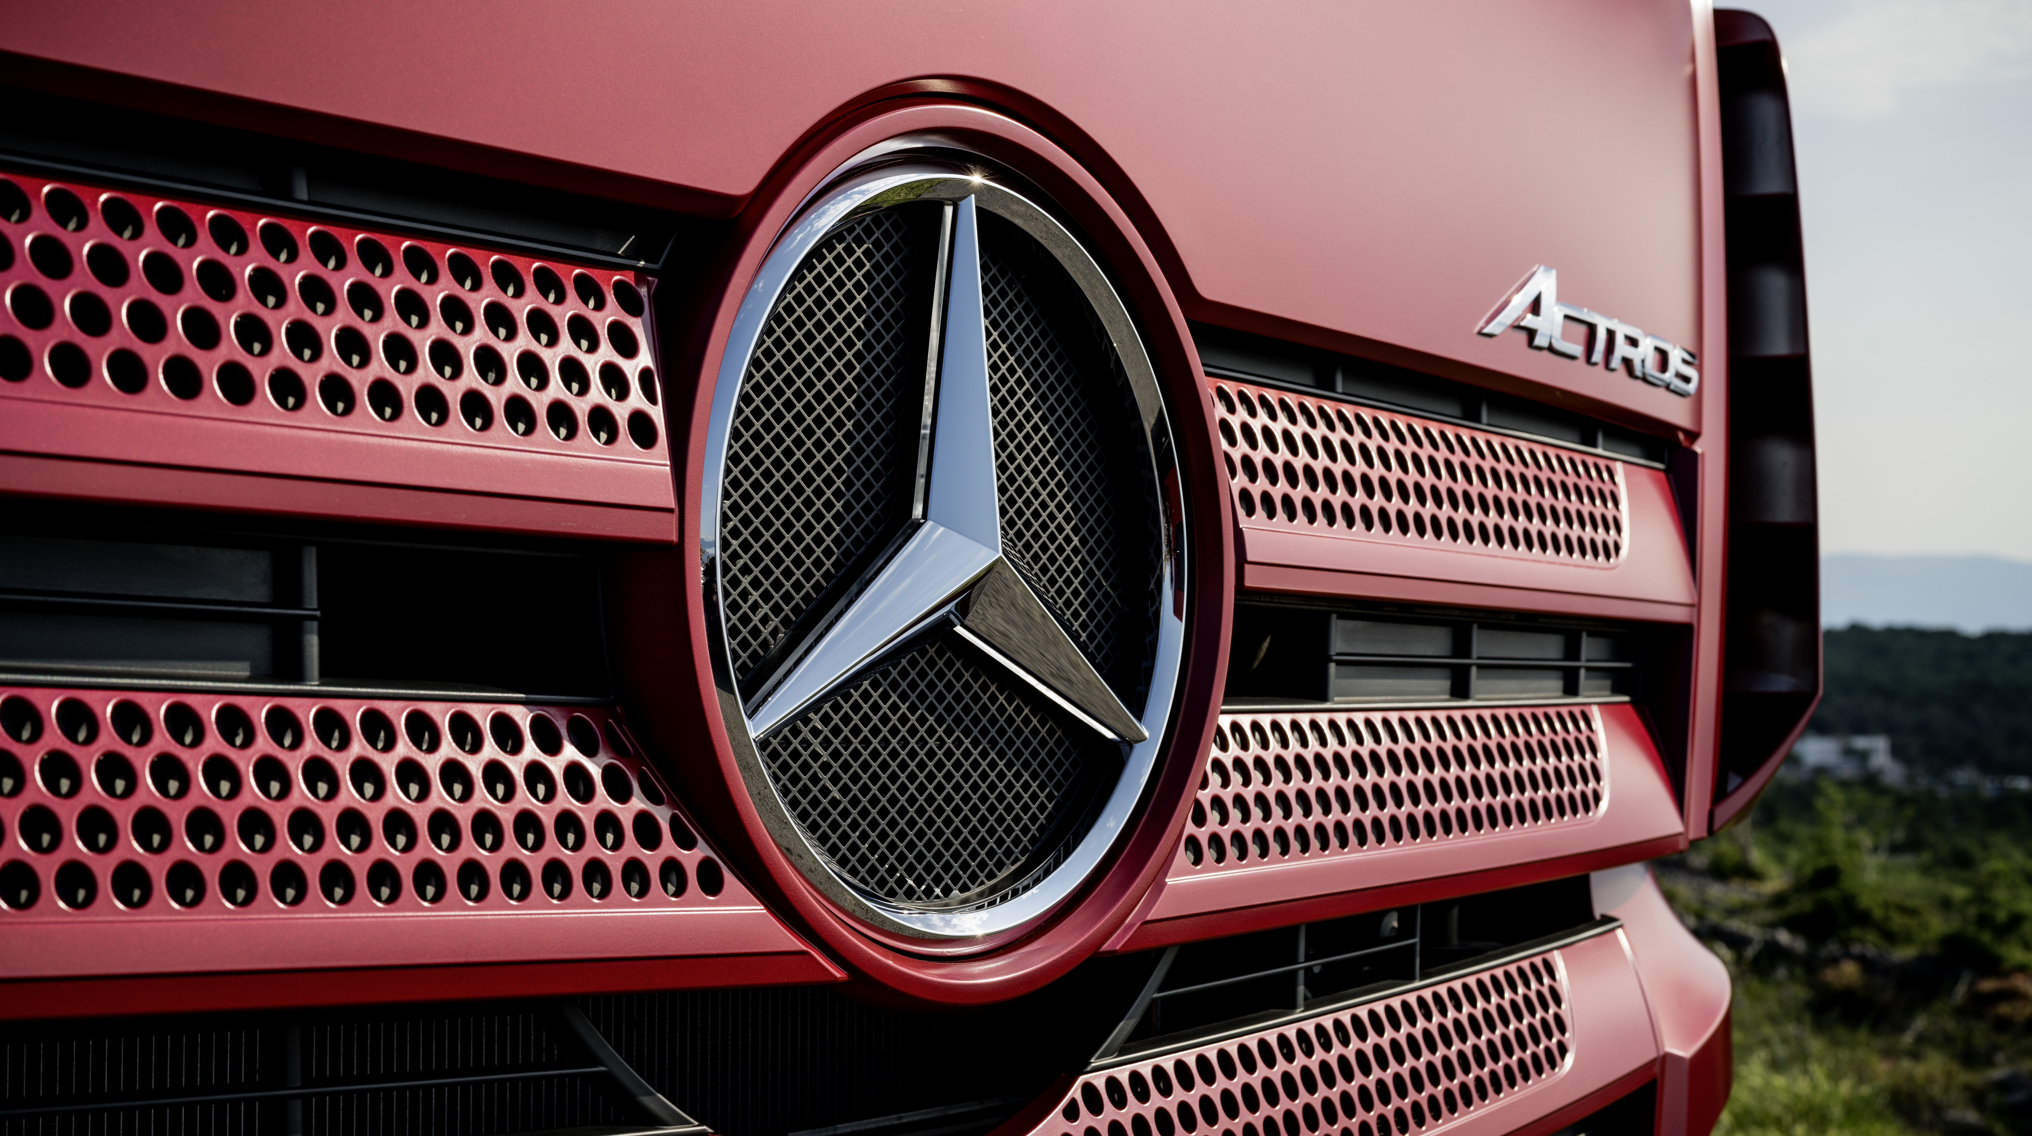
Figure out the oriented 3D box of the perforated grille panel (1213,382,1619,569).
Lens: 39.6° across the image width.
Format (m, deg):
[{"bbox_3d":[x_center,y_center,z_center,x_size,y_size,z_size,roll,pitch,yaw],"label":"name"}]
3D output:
[{"bbox_3d":[0.287,-0.053,1.864,0.040,0.082,0.575,-3,-4,35],"label":"perforated grille panel"}]

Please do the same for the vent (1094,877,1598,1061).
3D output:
[{"bbox_3d":[0.247,0.247,1.857,0.080,0.088,0.630,-3,-4,35],"label":"vent"}]

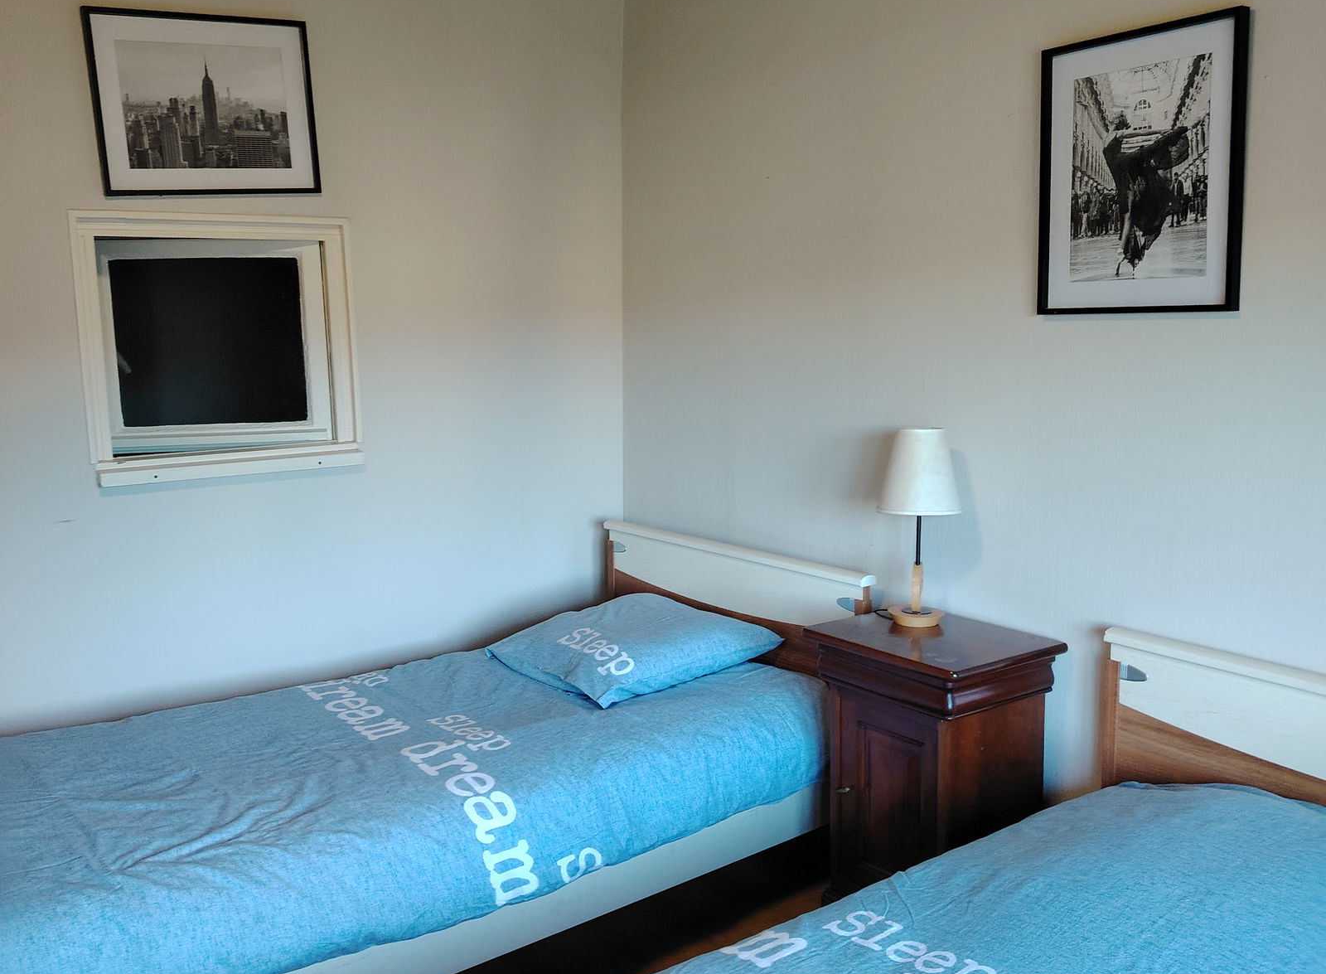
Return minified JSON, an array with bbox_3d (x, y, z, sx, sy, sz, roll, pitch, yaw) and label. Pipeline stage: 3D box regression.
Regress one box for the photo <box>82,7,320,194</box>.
[{"bbox_3d":[-1.099,-0.920,2.963,0.518,0.418,0.024,-10,12,-35],"label":"photo"}]

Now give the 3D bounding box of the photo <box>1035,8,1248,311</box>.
[{"bbox_3d":[0.901,-0.595,2.334,0.024,0.521,0.421,-8,10,-36],"label":"photo"}]

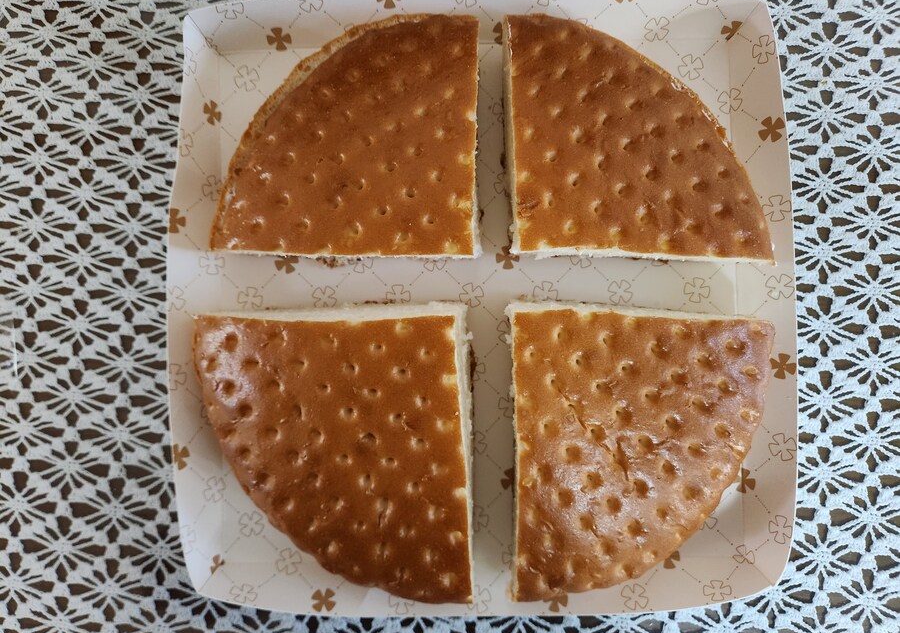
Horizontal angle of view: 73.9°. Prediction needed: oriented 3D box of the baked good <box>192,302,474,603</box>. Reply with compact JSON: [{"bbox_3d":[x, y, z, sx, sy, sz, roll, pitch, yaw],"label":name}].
[{"bbox_3d":[-0.059,0.070,0.306,0.144,0.036,0.153,-1,88,0],"label":"baked good"}]

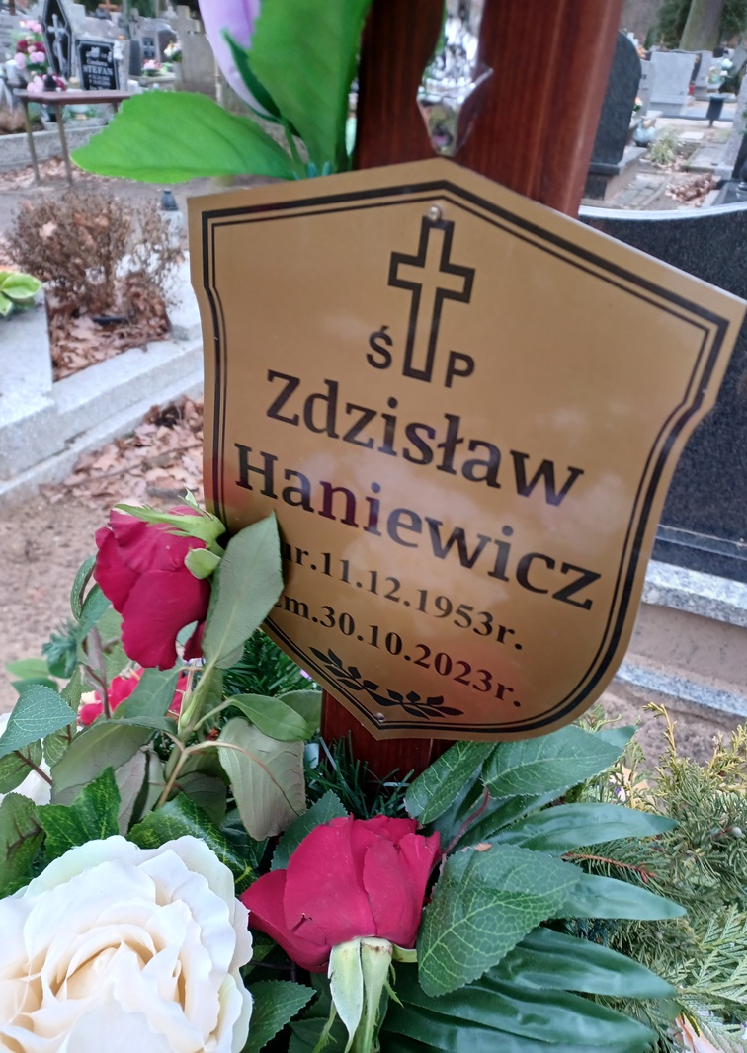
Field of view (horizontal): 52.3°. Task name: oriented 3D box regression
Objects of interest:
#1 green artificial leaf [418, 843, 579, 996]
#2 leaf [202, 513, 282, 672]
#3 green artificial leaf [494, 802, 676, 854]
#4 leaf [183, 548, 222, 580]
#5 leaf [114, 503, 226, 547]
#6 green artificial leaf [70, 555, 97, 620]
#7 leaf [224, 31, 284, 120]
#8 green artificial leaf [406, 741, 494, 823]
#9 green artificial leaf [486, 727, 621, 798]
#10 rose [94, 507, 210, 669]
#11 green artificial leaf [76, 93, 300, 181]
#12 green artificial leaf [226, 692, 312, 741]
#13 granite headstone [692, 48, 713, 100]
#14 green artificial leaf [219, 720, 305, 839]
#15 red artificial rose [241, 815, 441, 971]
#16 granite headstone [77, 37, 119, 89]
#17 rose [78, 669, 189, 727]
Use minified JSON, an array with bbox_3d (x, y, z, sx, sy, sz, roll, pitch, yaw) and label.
[{"bbox_3d":[0.049,0.152,0.295,0.080,0.016,0.047,-38,60,-18],"label":"green artificial leaf"},{"bbox_3d":[-0.065,0.032,0.375,0.042,0.085,0.015,26,-4,-2],"label":"leaf"},{"bbox_3d":[0.113,0.164,0.413,0.110,0.014,0.029,-1,48,-10],"label":"green artificial leaf"},{"bbox_3d":[-0.080,0.017,0.355,0.018,0.015,0.009,19,12,4],"label":"leaf"},{"bbox_3d":[-0.094,-0.001,0.350,0.049,0.017,0.019,9,56,-20],"label":"leaf"},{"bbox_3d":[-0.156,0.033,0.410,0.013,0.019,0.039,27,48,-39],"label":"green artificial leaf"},{"bbox_3d":[-0.054,-0.204,0.345,0.049,0.013,0.013,58,30,3],"label":"leaf"},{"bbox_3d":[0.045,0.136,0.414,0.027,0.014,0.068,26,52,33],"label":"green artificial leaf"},{"bbox_3d":[0.096,0.126,0.408,0.083,0.014,0.038,-7,59,-18],"label":"green artificial leaf"},{"bbox_3d":[-0.103,0.029,0.357,0.051,0.070,0.060,-6,-6,-14],"label":"rose"},{"bbox_3d":[-0.086,-0.177,0.345,0.100,0.036,0.035,5,34,0],"label":"green artificial leaf"},{"bbox_3d":[-0.052,0.095,0.380,0.047,0.012,0.024,18,57,12],"label":"green artificial leaf"},{"bbox_3d":[7.275,-10.330,17.381,0.800,1.000,0.200,13,34,12],"label":"granite headstone"},{"bbox_3d":[-0.057,0.129,0.390,0.038,0.014,0.061,-14,71,5],"label":"green artificial leaf"},{"bbox_3d":[-0.012,0.142,0.295,0.070,0.060,0.055,3,63,5],"label":"red artificial rose"},{"bbox_3d":[-2.179,-3.704,6.139,0.440,0.470,0.110,17,35,17],"label":"granite headstone"},{"bbox_3d":[-0.144,0.105,0.455,0.066,0.050,0.066,-2,41,2],"label":"rose"}]

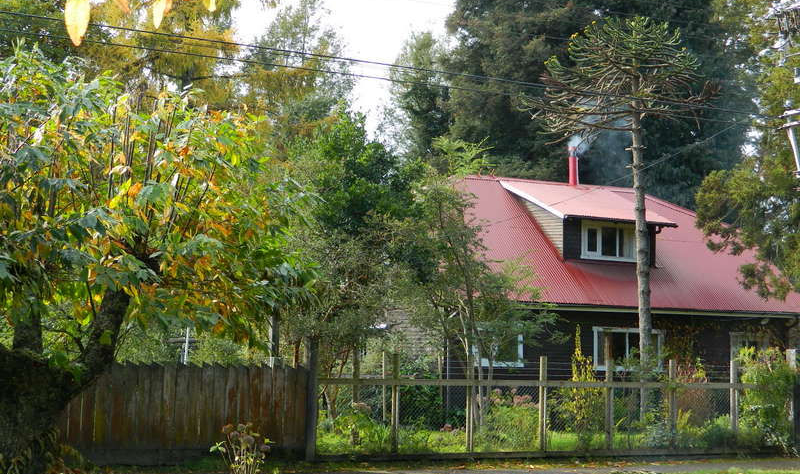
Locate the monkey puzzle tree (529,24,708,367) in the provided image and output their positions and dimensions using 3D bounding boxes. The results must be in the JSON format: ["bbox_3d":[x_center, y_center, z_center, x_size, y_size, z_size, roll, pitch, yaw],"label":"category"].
[{"bbox_3d":[4.905,-0.389,29.487,4.208,9.322,4.100,1,-5,0],"label":"monkey puzzle tree"}]

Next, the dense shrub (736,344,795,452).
[{"bbox_3d":[6.901,3.061,24.691,1.087,1.973,1.050,1,-5,0],"label":"dense shrub"}]

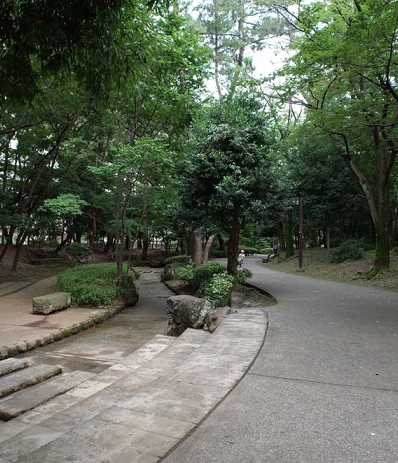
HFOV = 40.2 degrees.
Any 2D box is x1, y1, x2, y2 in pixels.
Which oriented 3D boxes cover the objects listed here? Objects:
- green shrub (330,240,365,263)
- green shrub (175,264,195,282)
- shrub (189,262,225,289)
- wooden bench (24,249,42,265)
[{"bbox_3d":[9.297,1.189,34.000,2.000,1.450,2.200,0,-2,0],"label":"green shrub"},{"bbox_3d":[-0.614,1.779,23.000,1.000,0.800,1.000,0,-2,0],"label":"green shrub"},{"bbox_3d":[0.316,1.674,20.200,1.300,1.000,1.350,0,-2,0],"label":"shrub"},{"bbox_3d":[-9.934,1.526,32.500,0.600,0.760,1.500,0,-2,9],"label":"wooden bench"}]

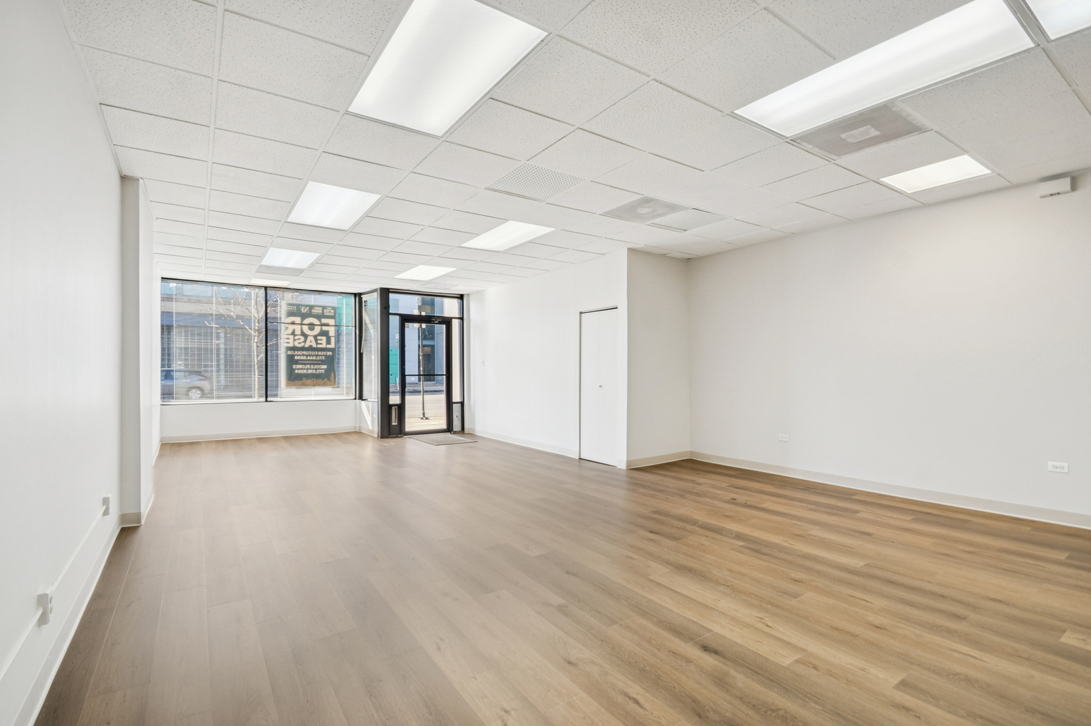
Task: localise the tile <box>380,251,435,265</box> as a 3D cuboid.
[{"bbox_3d":[-1.899,-1.422,6.150,0.606,0.022,0.595,0,-2,-35],"label":"tile"}]

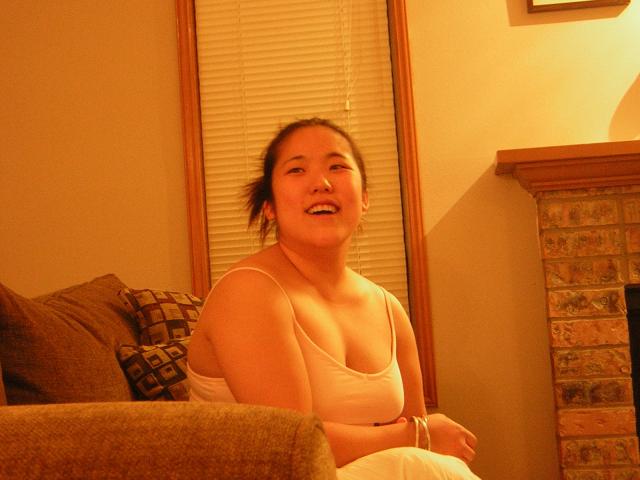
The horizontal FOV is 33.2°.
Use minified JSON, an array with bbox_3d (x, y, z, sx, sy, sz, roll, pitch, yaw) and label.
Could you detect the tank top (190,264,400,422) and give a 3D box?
[{"bbox_3d":[-0.037,0.220,1.850,0.290,0.370,0.370,-2,-2,45],"label":"tank top"}]

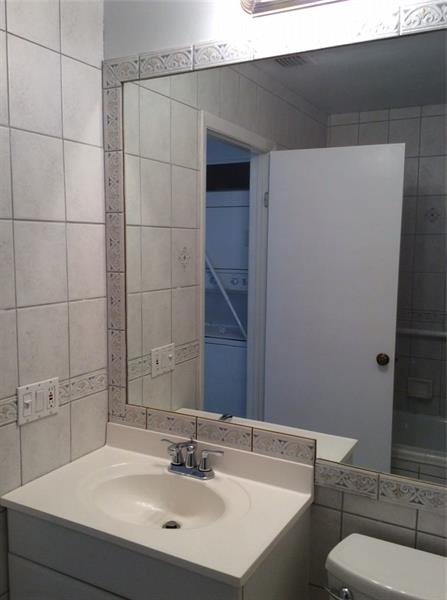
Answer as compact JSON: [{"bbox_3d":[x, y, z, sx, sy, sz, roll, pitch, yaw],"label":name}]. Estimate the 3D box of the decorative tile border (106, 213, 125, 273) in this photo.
[{"bbox_3d":[-0.368,-0.198,1.899,0.074,0.201,0.010,4,8,29],"label":"decorative tile border"}]

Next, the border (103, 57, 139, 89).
[{"bbox_3d":[-0.332,-0.744,1.816,0.150,0.087,0.010,4,8,29],"label":"border"}]

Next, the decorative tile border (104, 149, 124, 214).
[{"bbox_3d":[-0.367,-0.400,1.875,0.074,0.201,0.010,4,8,29],"label":"decorative tile border"}]

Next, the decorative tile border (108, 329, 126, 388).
[{"bbox_3d":[-0.370,0.205,1.946,0.074,0.201,0.010,4,8,29],"label":"decorative tile border"}]

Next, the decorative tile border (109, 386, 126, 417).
[{"bbox_3d":[-0.371,0.360,1.964,0.074,0.109,0.010,4,8,29],"label":"decorative tile border"}]

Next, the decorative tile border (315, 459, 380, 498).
[{"bbox_3d":[0.352,0.511,1.576,0.183,0.077,0.010,4,8,29],"label":"decorative tile border"}]

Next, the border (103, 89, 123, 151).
[{"bbox_3d":[-0.365,-0.602,1.851,0.074,0.201,0.010,4,8,29],"label":"border"}]

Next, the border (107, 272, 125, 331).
[{"bbox_3d":[-0.369,0.003,1.922,0.074,0.201,0.010,4,8,29],"label":"border"}]

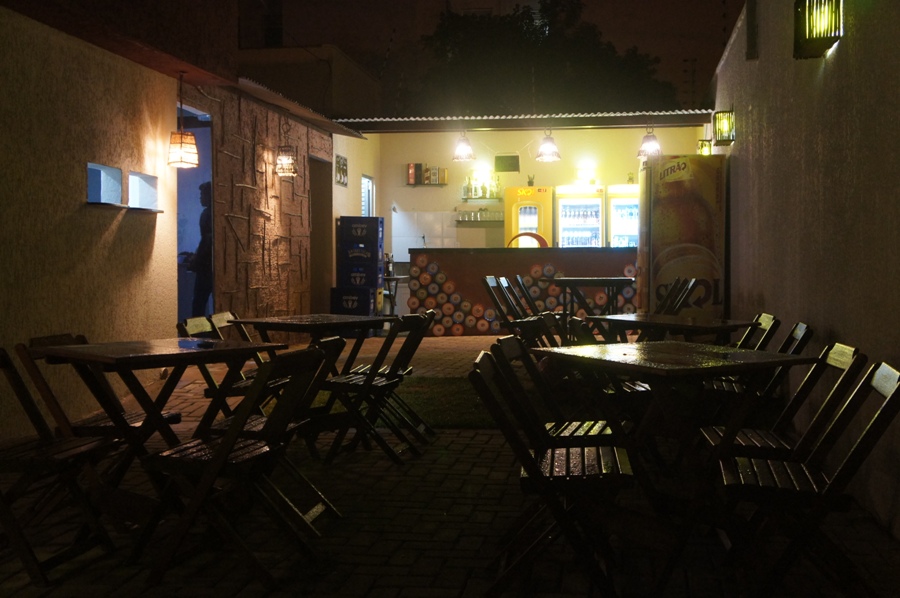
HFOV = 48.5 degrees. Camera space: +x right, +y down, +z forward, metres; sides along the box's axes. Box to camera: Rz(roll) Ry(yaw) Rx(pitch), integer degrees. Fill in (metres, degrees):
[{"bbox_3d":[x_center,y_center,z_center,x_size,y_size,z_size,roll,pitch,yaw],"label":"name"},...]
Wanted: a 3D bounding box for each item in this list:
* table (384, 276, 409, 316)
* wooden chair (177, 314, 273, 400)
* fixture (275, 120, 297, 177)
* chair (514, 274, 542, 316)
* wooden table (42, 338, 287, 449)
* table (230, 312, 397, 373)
[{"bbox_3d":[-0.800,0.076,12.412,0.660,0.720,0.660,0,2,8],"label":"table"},{"bbox_3d":[-1.090,0.472,5.084,0.480,0.770,0.420,0,2,7],"label":"wooden chair"},{"bbox_3d":[-1.721,-1.574,10.448,0.220,0.580,0.220,0,2,8],"label":"fixture"},{"bbox_3d":[0.815,0.177,8.295,0.480,0.770,0.420,0,2,11],"label":"chair"},{"bbox_3d":[-1.147,0.549,4.014,0.700,0.730,0.700,-2,3,-42],"label":"wooden table"},{"bbox_3d":[-0.797,0.480,5.853,0.700,0.730,0.700,2,3,40],"label":"table"}]

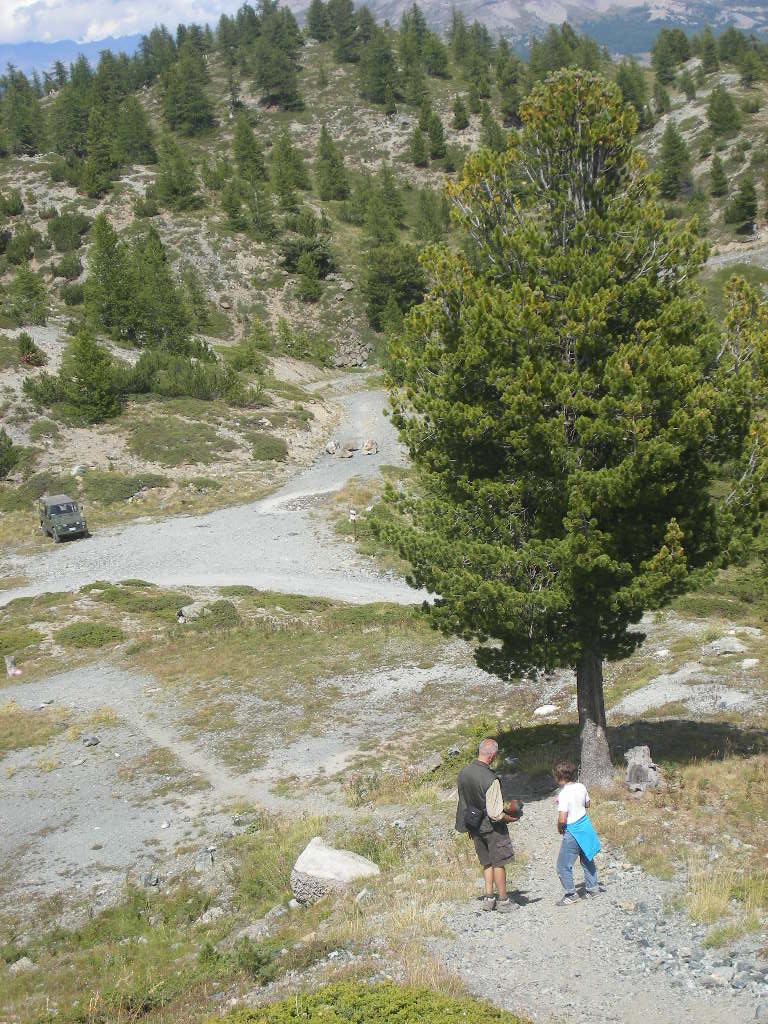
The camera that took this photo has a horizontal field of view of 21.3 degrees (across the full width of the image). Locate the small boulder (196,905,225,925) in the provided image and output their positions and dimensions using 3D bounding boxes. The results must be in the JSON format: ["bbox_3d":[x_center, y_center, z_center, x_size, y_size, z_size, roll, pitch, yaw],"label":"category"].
[{"bbox_3d":[-1.852,4.298,21.800,0.300,0.160,0.220,0,11,0],"label":"small boulder"}]

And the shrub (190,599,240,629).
[{"bbox_3d":[-5.531,3.332,67.000,1.600,0.800,1.400,0,11,0],"label":"shrub"}]

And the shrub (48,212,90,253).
[{"bbox_3d":[-27.514,-24.462,178.000,3.800,3.400,3.500,0,11,0],"label":"shrub"}]

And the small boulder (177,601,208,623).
[{"bbox_3d":[-6.333,3.291,67.500,1.000,0.550,0.800,0,11,0],"label":"small boulder"}]

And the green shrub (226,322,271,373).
[{"bbox_3d":[-10.214,-12.492,155.000,3.400,3.500,3.200,0,11,0],"label":"green shrub"}]

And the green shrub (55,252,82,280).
[{"bbox_3d":[-26.277,-20.447,170.000,2.300,2.200,2.200,0,11,0],"label":"green shrub"}]

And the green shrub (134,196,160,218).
[{"bbox_3d":[-22.015,-28.345,190.000,2.400,1.900,2.200,0,11,0],"label":"green shrub"}]

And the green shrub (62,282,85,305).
[{"bbox_3d":[-19.681,-13.813,129.000,1.550,1.300,1.500,0,11,0],"label":"green shrub"}]

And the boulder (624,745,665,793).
[{"bbox_3d":[3.099,3.052,24.300,0.460,0.500,0.360,0,11,0],"label":"boulder"}]

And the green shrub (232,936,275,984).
[{"bbox_3d":[-1.186,4.085,18.600,0.420,0.350,0.400,0,11,0],"label":"green shrub"}]

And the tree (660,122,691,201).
[{"bbox_3d":[27.021,-32.828,190.000,3.000,7.100,3.000,0,11,0],"label":"tree"}]

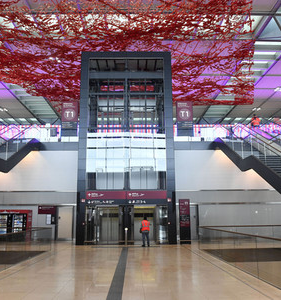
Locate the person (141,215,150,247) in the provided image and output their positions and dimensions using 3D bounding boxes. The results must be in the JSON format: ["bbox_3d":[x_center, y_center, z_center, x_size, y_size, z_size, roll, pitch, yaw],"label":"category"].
[{"bbox_3d":[0.325,4.840,17.720,0.530,1.710,0.360,-1,-12,4],"label":"person"}]

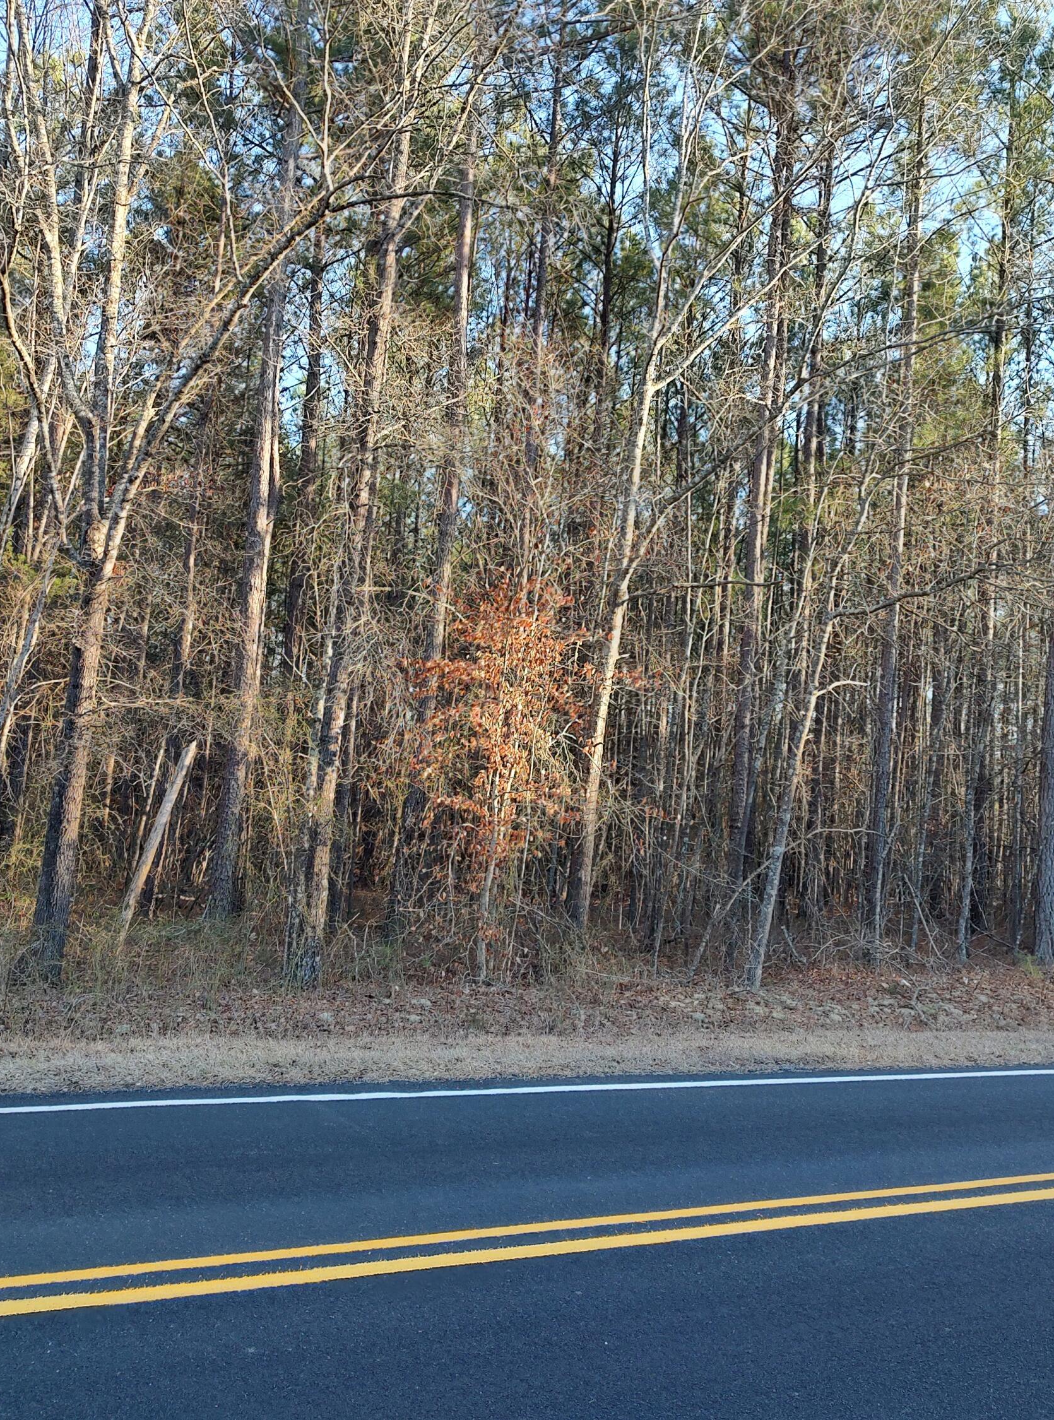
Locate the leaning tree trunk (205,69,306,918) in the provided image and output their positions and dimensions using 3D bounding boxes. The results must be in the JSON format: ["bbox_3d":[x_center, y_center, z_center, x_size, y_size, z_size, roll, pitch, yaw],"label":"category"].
[{"bbox_3d":[-3.412,-2.947,16.957,0.370,11.140,0.370,5,-5,-12],"label":"leaning tree trunk"}]

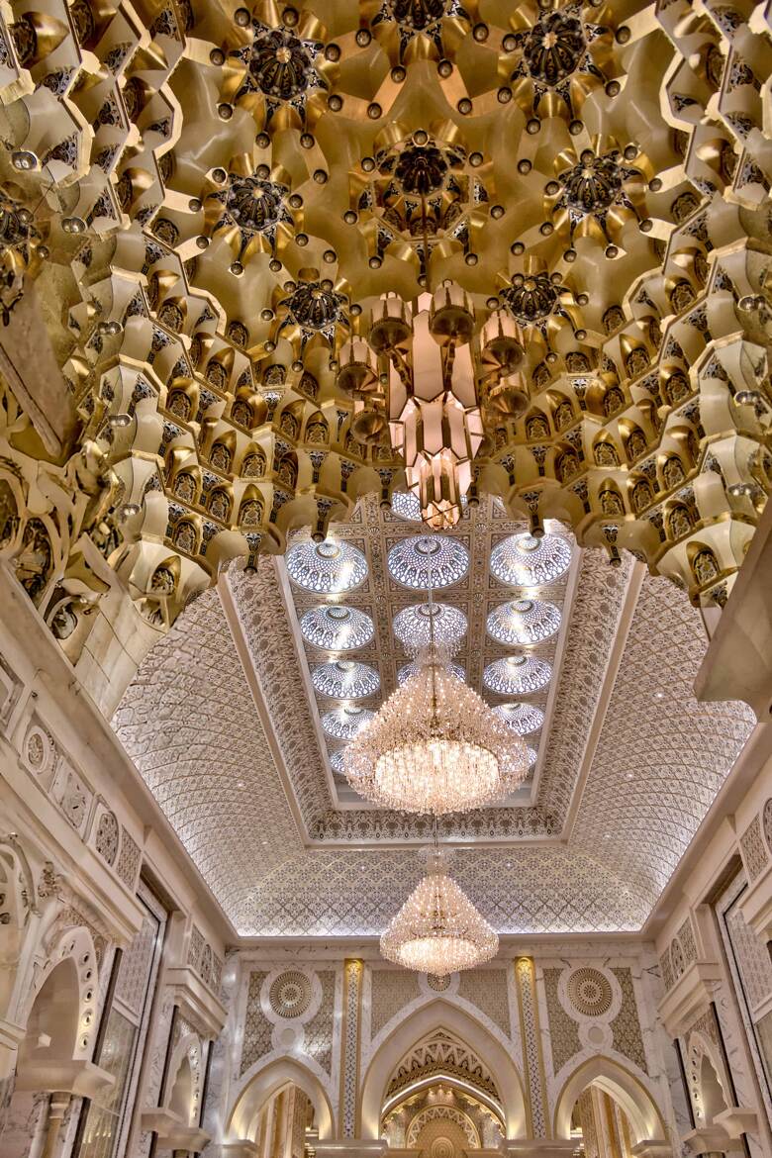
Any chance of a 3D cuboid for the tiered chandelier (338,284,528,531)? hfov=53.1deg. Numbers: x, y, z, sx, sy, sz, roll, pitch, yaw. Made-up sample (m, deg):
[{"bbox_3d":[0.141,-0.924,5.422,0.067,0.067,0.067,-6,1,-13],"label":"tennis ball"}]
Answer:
[{"bbox_3d":[0.324,-1.153,5.164,1.341,2.160,1.341,-2,-42,3],"label":"tiered chandelier"}]

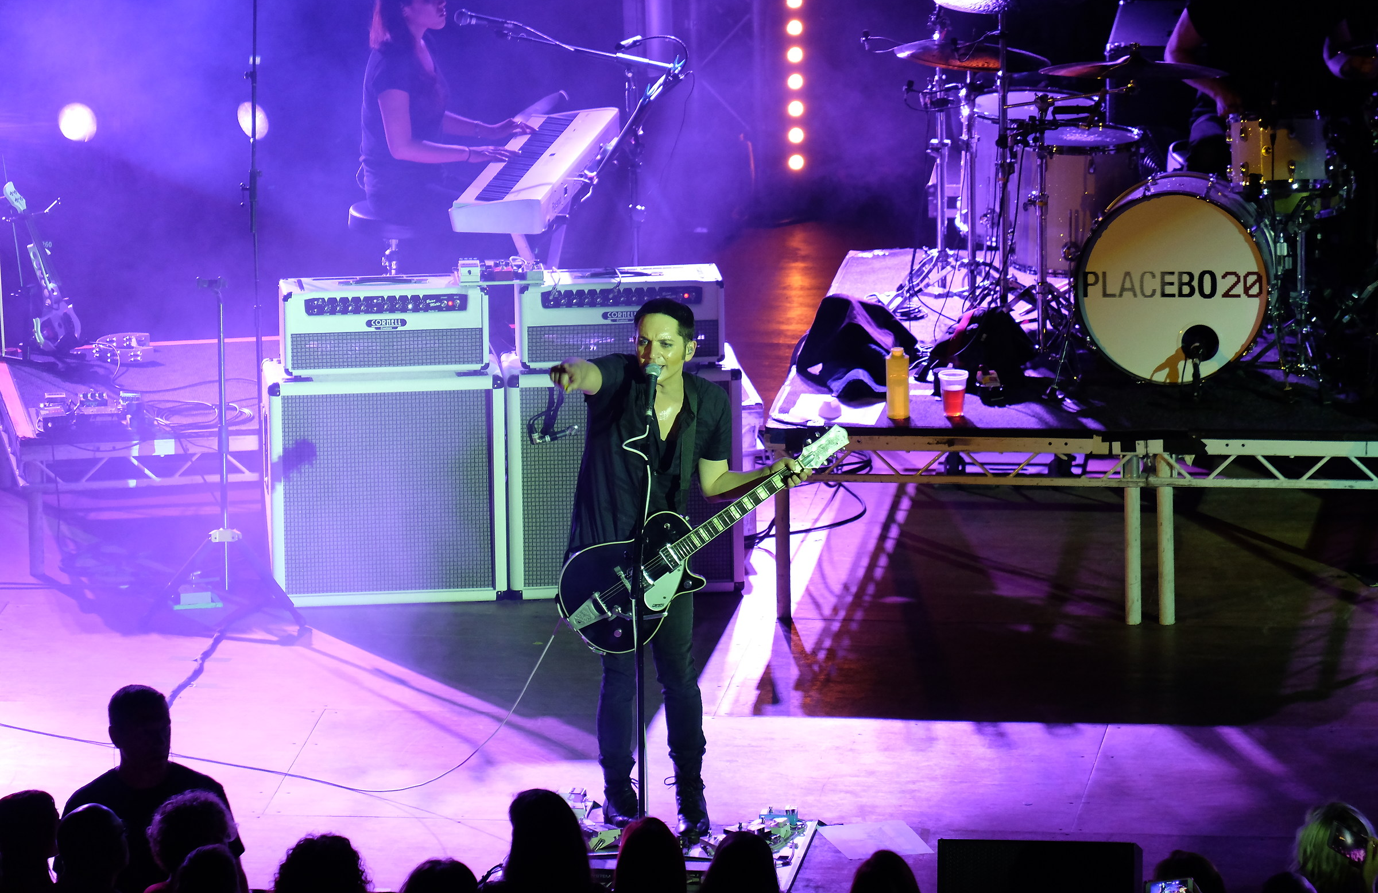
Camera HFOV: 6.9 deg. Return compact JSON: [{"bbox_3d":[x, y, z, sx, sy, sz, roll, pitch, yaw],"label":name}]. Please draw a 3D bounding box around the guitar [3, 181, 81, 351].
[{"bbox_3d":[-2.157,-0.597,38.375,0.100,0.600,0.200,-11,4,42],"label":"guitar"}]

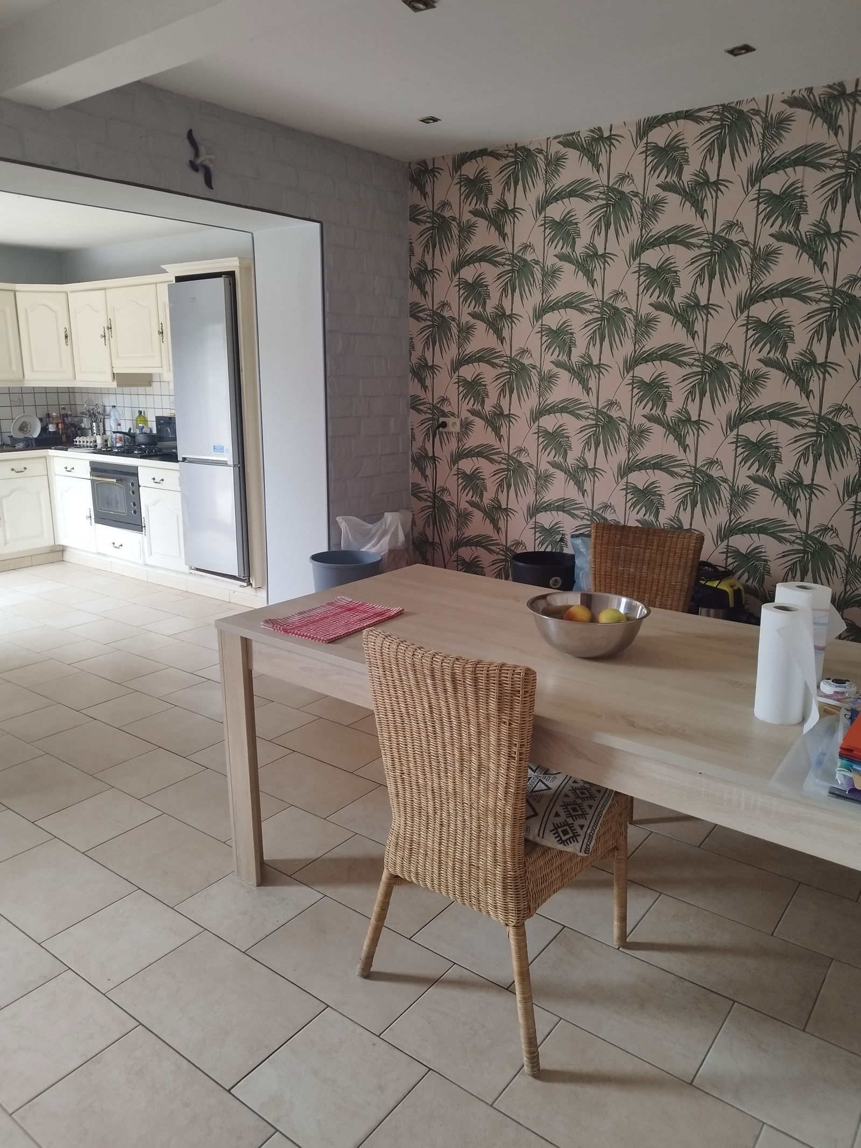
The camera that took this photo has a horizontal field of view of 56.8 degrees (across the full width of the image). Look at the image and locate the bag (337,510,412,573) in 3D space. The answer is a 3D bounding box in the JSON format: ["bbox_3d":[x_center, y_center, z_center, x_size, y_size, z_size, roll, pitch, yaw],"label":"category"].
[{"bbox_3d":[-0.207,0.010,4.506,0.360,0.700,0.330,5,14,19],"label":"bag"}]

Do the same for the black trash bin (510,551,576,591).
[{"bbox_3d":[0.608,0.171,4.286,0.365,0.500,0.365,-2,13,-8],"label":"black trash bin"}]

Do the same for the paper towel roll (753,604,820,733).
[{"bbox_3d":[0.699,0.177,1.568,0.100,0.221,0.095,7,15,24],"label":"paper towel roll"}]

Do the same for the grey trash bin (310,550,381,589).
[{"bbox_3d":[-0.435,0.173,4.207,0.375,0.540,0.375,-1,14,-6],"label":"grey trash bin"}]

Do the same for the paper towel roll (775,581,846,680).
[{"bbox_3d":[0.803,0.139,1.731,0.122,0.222,0.110,7,15,25],"label":"paper towel roll"}]

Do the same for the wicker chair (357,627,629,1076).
[{"bbox_3d":[0.173,0.539,1.920,0.500,0.912,0.545,10,17,35],"label":"wicker chair"}]

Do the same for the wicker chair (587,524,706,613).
[{"bbox_3d":[0.666,0.328,2.813,0.490,0.910,0.550,8,15,28],"label":"wicker chair"}]

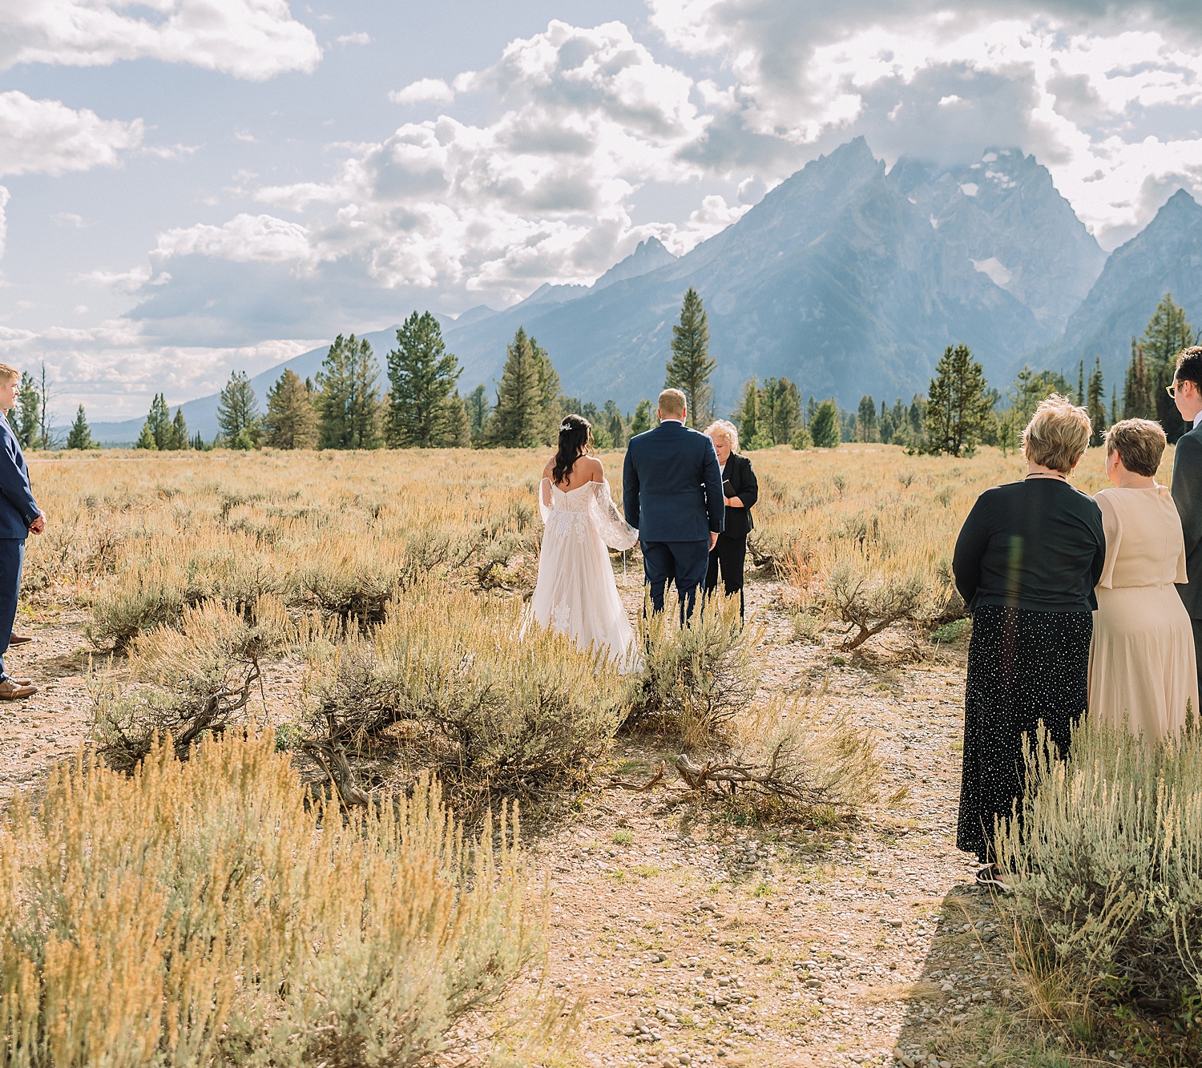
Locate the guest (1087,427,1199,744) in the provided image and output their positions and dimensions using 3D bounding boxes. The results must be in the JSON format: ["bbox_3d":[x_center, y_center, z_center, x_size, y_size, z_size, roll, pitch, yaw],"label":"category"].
[{"bbox_3d":[1.998,0.361,5.783,0.460,1.574,0.350,-1,4,-18],"label":"guest"}]

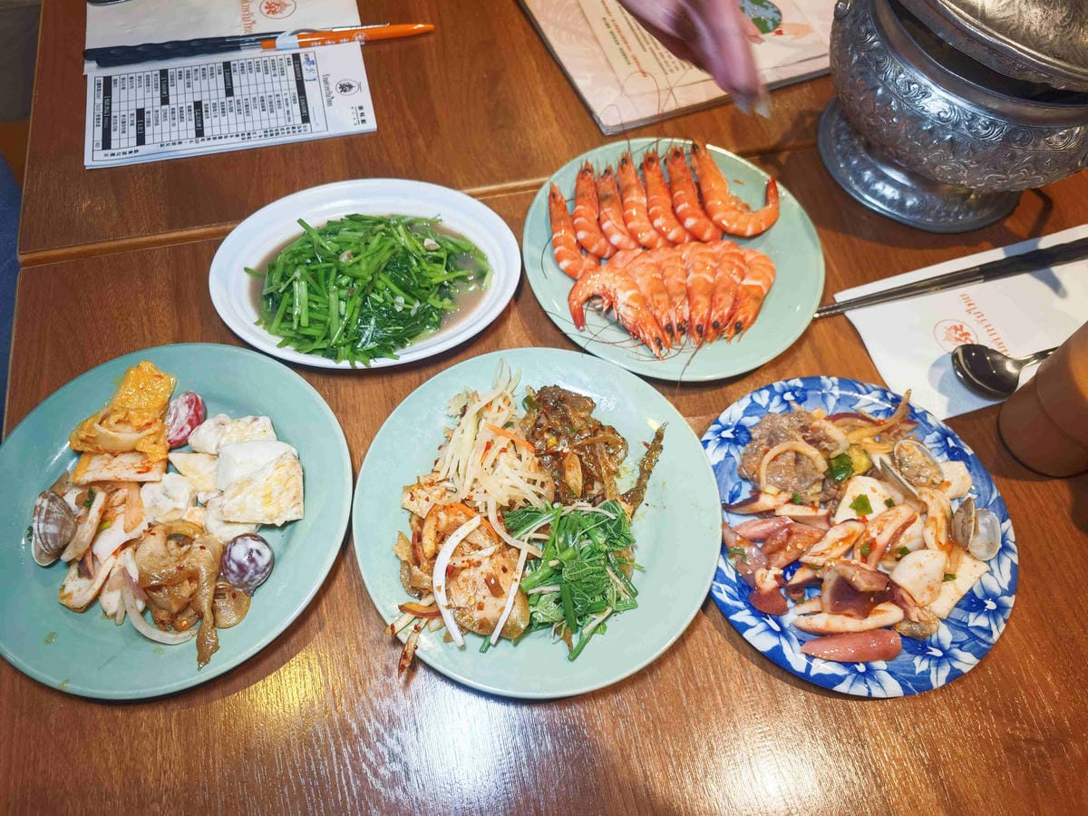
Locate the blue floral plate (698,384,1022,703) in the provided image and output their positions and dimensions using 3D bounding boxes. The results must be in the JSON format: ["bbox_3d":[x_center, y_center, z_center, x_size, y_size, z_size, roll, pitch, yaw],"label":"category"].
[{"bbox_3d":[0.173,0.068,0.418,0.186,0.022,0.186,1,64,-3],"label":"blue floral plate"}]

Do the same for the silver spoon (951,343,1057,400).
[{"bbox_3d":[0.337,-0.039,0.478,0.155,0.024,0.037,-15,65,-10],"label":"silver spoon"}]

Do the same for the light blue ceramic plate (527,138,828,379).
[{"bbox_3d":[0.087,-0.103,0.498,0.203,0.022,0.203,1,64,-3],"label":"light blue ceramic plate"}]

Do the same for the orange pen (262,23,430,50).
[{"bbox_3d":[-0.158,-0.303,0.588,0.138,0.013,0.014,-10,65,-8],"label":"orange pen"}]

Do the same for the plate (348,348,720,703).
[{"bbox_3d":[-0.004,0.058,0.410,0.202,0.022,0.202,1,64,-3],"label":"plate"}]

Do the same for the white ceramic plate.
[{"bbox_3d":[-0.111,-0.084,0.473,0.194,0.030,0.147,-4,64,-5],"label":"white ceramic plate"}]

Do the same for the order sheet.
[{"bbox_3d":[-0.240,-0.236,0.555,0.209,0.004,0.101,-10,65,-8],"label":"order sheet"}]

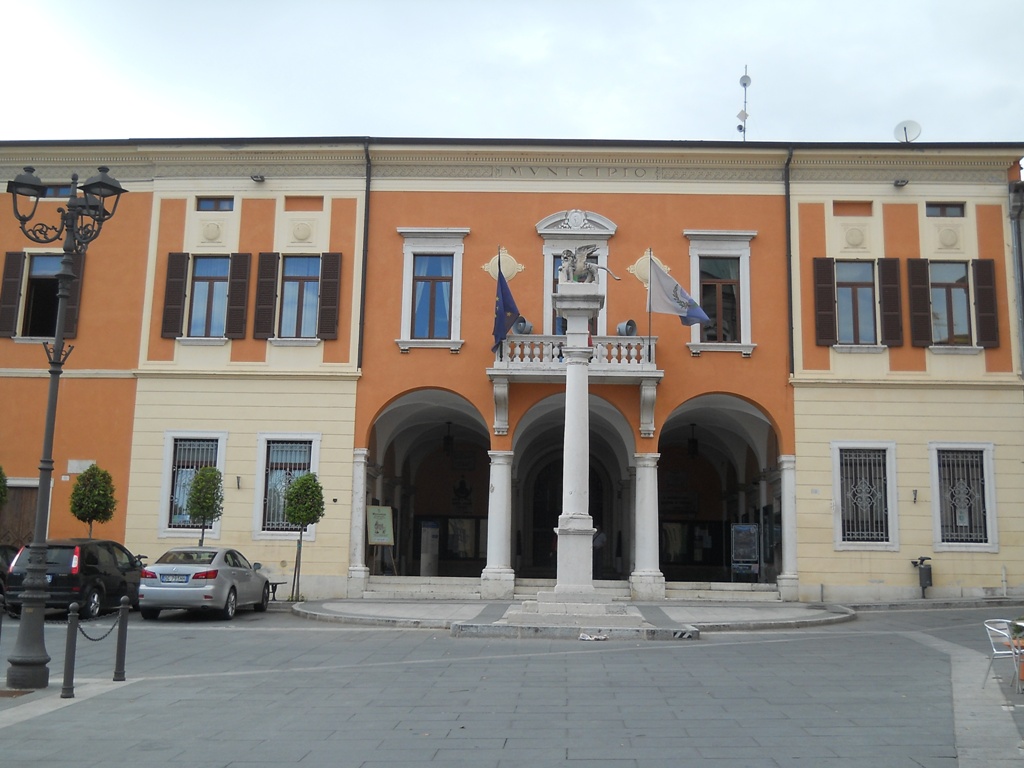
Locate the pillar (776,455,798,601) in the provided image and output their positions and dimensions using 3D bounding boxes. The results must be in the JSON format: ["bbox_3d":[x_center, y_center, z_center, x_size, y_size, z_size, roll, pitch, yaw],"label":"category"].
[{"bbox_3d":[7.002,3.696,31.093,0.500,3.700,0.620,1,-12,1],"label":"pillar"}]

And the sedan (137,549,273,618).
[{"bbox_3d":[-6.340,4.125,25.400,1.800,1.430,4.575,1,-8,3],"label":"sedan"}]

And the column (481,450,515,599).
[{"bbox_3d":[-0.317,3.654,31.266,0.850,3.790,0.850,1,-12,1],"label":"column"}]

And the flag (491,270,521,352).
[{"bbox_3d":[-0.142,-1.740,28.782,0.665,2.086,0.350,1,-12,3],"label":"flag"}]

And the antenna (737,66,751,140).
[{"bbox_3d":[6.954,-8.352,36.415,0.430,2.620,0.380,1,-12,1],"label":"antenna"}]

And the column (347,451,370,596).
[{"bbox_3d":[-3.833,3.580,31.186,0.573,3.817,0.550,1,-11,2],"label":"column"}]

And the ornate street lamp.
[{"bbox_3d":[-5.320,0.418,14.132,1.460,6.020,1.400,1,-11,2],"label":"ornate street lamp"}]

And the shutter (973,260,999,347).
[{"bbox_3d":[12.264,-2.096,31.386,0.544,2.342,0.060,1,-11,2],"label":"shutter"}]

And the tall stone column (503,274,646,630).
[{"bbox_3d":[1.143,1.217,21.486,2.206,6.016,2.206,1,-12,3],"label":"tall stone column"}]

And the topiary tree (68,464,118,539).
[{"bbox_3d":[-10.226,3.576,29.375,1.133,3.275,1.133,1,-12,1],"label":"topiary tree"}]

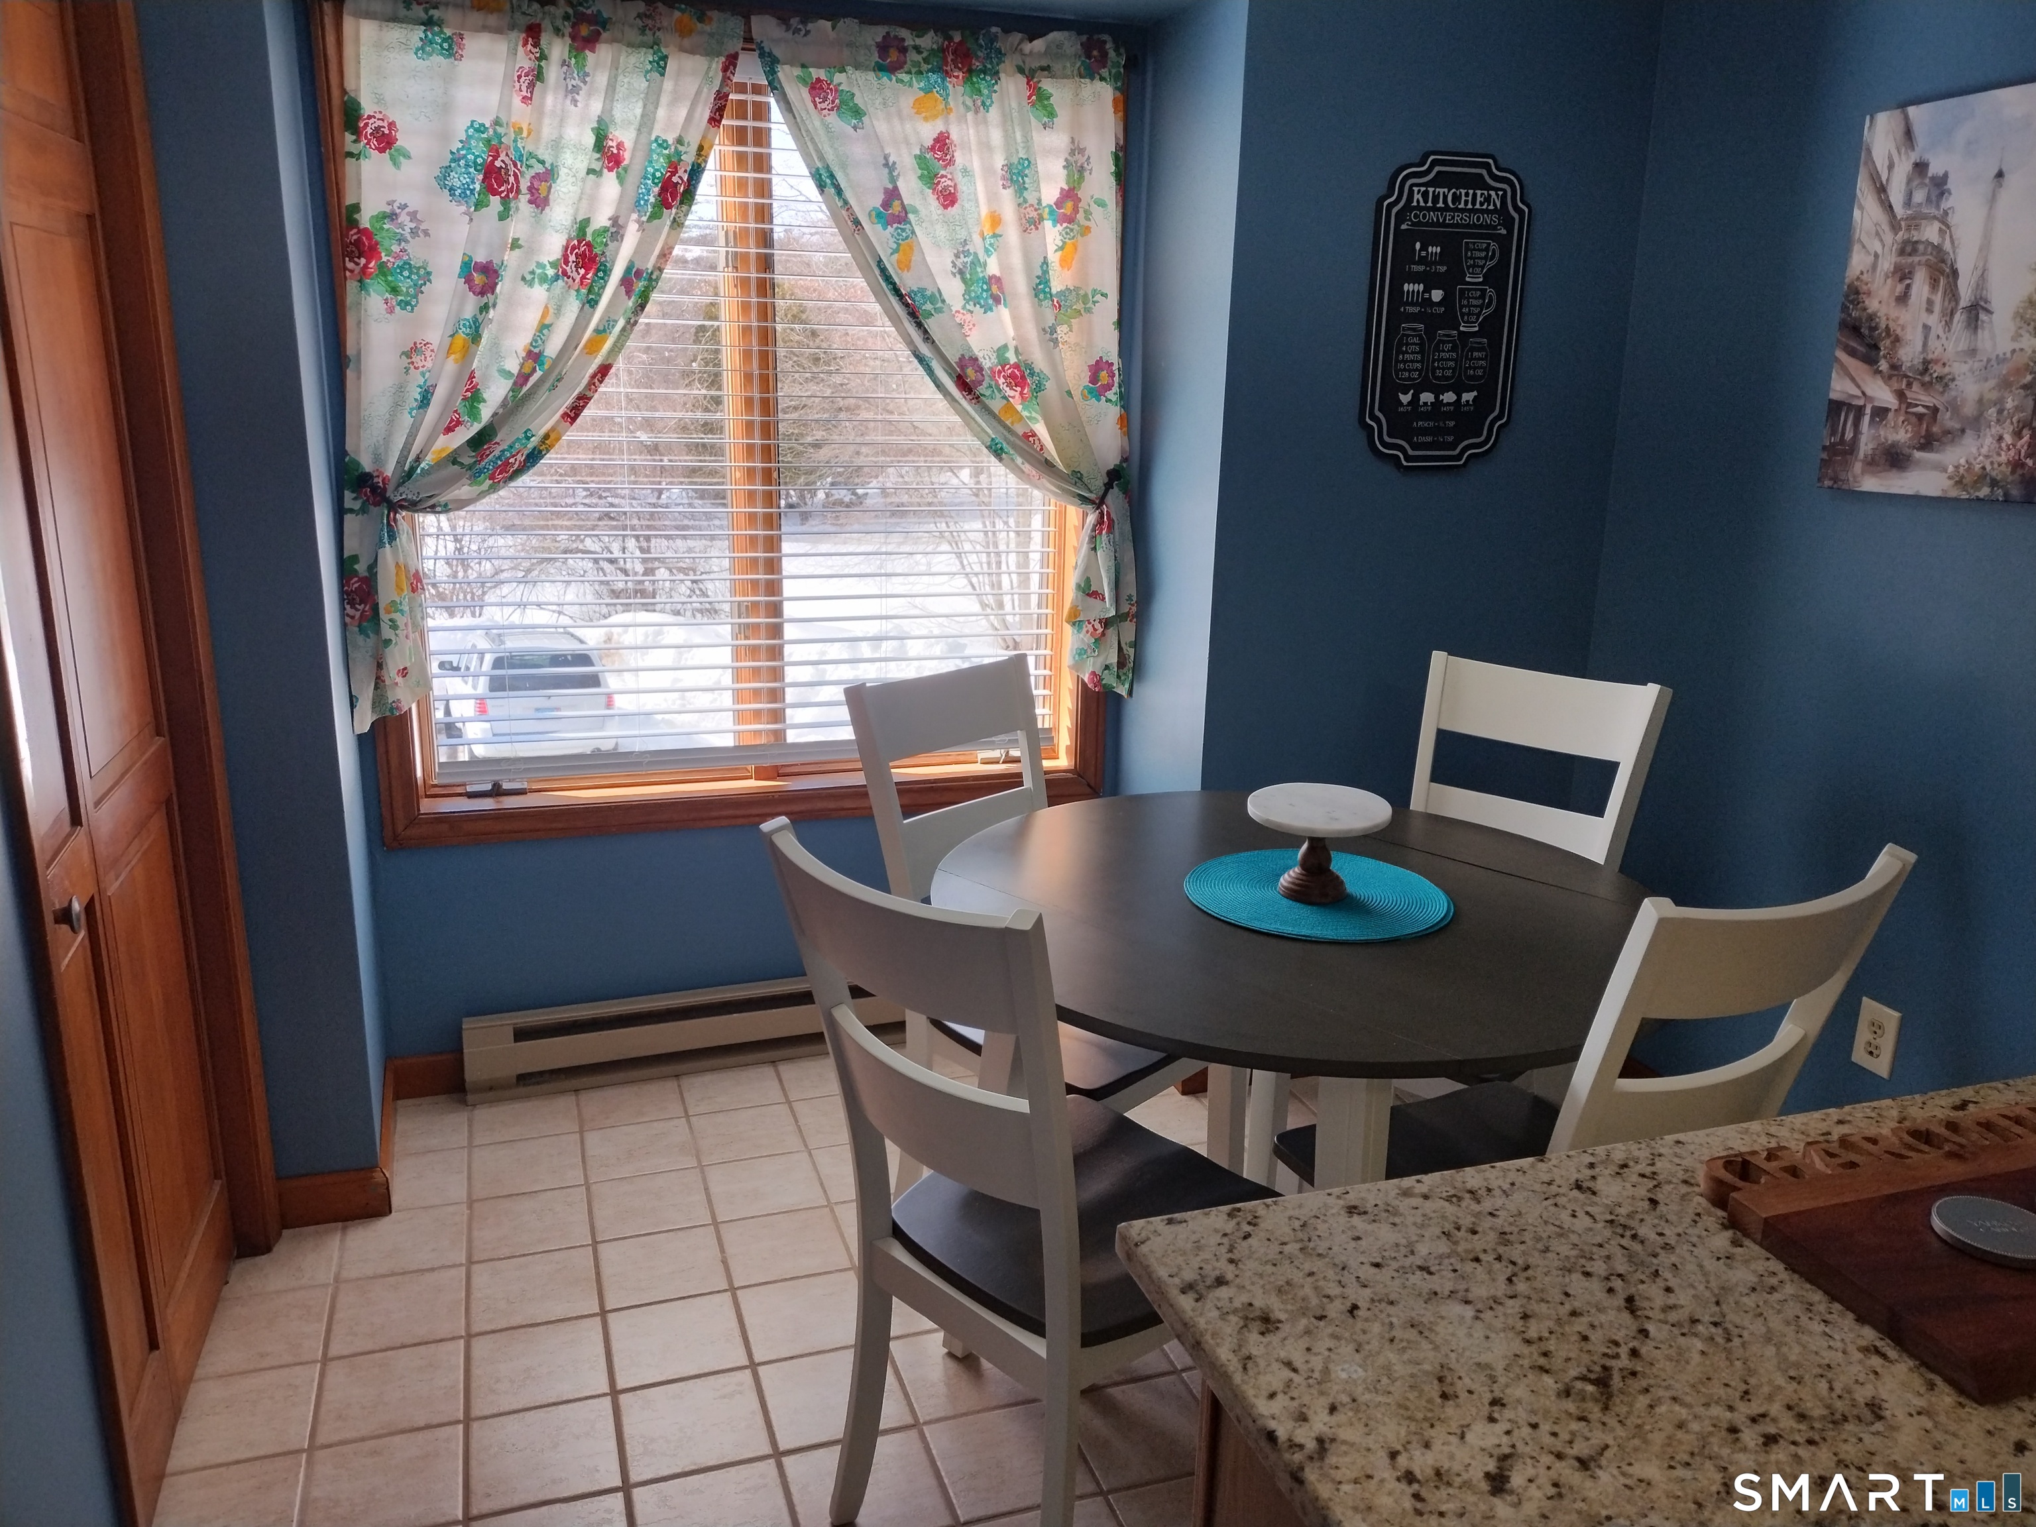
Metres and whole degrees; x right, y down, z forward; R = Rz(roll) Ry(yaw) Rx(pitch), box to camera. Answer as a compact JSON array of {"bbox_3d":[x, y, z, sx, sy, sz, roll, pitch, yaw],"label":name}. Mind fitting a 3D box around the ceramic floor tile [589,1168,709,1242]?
[{"bbox_3d":[-0.671,0.805,2.681,0.198,0.010,0.198,-4,16,-19],"label":"ceramic floor tile"}]

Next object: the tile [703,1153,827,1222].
[{"bbox_3d":[-0.475,0.794,2.748,0.197,0.009,0.197,-4,15,-19],"label":"tile"}]

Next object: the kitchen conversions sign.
[{"bbox_3d":[0.835,-0.881,2.887,0.350,0.592,0.015,-4,16,-19],"label":"kitchen conversions sign"}]

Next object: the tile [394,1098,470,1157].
[{"bbox_3d":[-1.181,0.733,2.961,0.155,0.010,0.200,-4,15,-19],"label":"tile"}]

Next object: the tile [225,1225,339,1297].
[{"bbox_3d":[-1.252,0.843,2.481,0.198,0.010,0.198,-4,16,-19],"label":"tile"}]

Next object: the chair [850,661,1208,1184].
[{"bbox_3d":[0.062,0.347,2.568,0.580,0.967,0.480,14,19,40],"label":"chair"}]

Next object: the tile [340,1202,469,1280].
[{"bbox_3d":[-1.057,0.833,2.548,0.197,0.009,0.197,-4,15,-19],"label":"tile"}]

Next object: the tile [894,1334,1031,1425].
[{"bbox_3d":[-0.078,0.933,2.264,0.197,0.010,0.197,-4,15,-19],"label":"tile"}]

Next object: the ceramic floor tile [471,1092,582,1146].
[{"bbox_3d":[-0.997,0.722,2.986,0.197,0.009,0.190,-4,15,-19],"label":"ceramic floor tile"}]

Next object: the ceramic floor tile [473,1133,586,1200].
[{"bbox_3d":[-0.932,0.767,2.801,0.198,0.010,0.198,-4,16,-19],"label":"ceramic floor tile"}]

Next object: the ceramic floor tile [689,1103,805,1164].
[{"bbox_3d":[-0.545,0.741,2.935,0.198,0.010,0.198,-4,16,-19],"label":"ceramic floor tile"}]

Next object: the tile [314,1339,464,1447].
[{"bbox_3d":[-0.922,0.931,2.173,0.197,0.009,0.197,-4,15,-19],"label":"tile"}]

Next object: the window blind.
[{"bbox_3d":[-0.535,-0.692,3.048,1.343,1.433,0.050,-4,15,-19],"label":"window blind"}]

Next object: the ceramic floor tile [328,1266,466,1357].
[{"bbox_3d":[-0.996,0.886,2.374,0.197,0.010,0.197,-4,15,-19],"label":"ceramic floor tile"}]

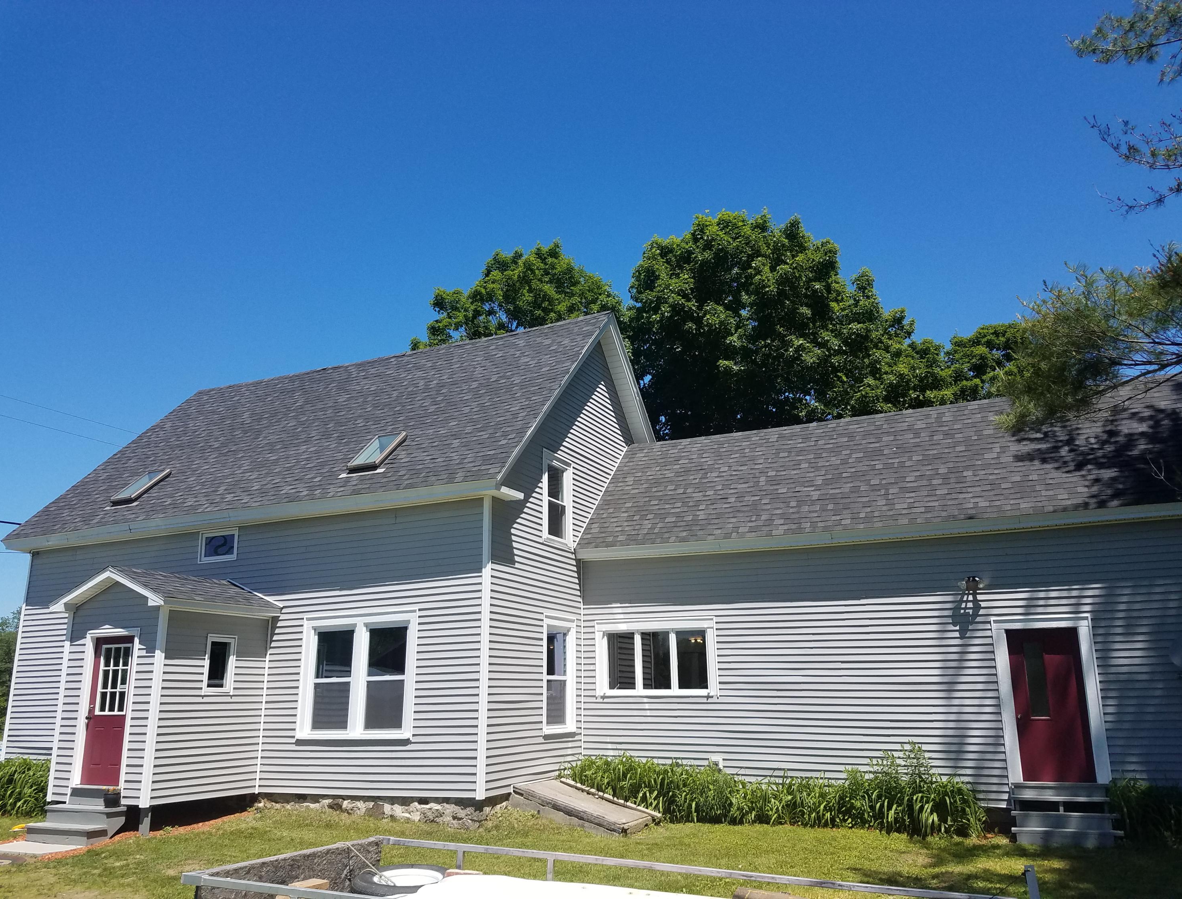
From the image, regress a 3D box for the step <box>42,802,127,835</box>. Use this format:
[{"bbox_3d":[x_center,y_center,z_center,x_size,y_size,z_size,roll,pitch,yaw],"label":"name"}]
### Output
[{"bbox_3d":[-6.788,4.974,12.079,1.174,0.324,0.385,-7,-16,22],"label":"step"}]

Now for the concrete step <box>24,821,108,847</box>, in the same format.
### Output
[{"bbox_3d":[-6.869,5.033,11.774,1.164,0.192,0.334,-7,-16,22],"label":"concrete step"}]

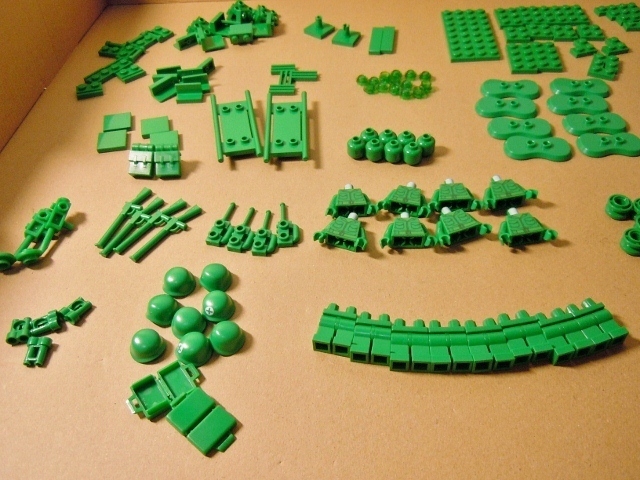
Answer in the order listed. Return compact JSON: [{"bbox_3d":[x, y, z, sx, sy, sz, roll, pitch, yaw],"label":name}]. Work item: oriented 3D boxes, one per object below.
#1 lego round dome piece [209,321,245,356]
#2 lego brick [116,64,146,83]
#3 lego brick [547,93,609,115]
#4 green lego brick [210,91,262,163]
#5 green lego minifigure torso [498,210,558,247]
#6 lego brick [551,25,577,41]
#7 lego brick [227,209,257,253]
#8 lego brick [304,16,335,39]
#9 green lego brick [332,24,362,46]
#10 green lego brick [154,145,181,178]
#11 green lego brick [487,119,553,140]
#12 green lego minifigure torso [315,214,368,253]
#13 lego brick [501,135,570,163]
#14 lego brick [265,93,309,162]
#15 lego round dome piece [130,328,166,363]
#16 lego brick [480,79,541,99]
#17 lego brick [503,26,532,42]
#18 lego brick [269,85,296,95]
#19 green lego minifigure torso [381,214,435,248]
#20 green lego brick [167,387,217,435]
[{"bbox_3d":[-0.039,0.039,0.231,0.015,0.011,0.015,-2,48,2],"label":"lego round dome piece"},{"bbox_3d":[-0.127,-0.112,0.375,0.016,0.005,0.012,-33,54,-24],"label":"lego brick"},{"bbox_3d":[0.153,-0.081,0.329,0.035,0.005,0.017,2,49,5],"label":"lego brick"},{"bbox_3d":[-0.048,-0.064,0.319,0.024,0.010,0.065,-10,48,-6],"label":"green lego brick"},{"bbox_3d":[0.095,-0.006,0.260,0.025,0.008,0.020,-11,49,-7],"label":"green lego minifigure torso"},{"bbox_3d":[0.169,-0.143,0.384,0.016,0.005,0.016,2,49,6],"label":"lego brick"},{"bbox_3d":[-0.036,-0.006,0.274,0.011,0.005,0.029,10,50,12],"label":"lego brick"},{"bbox_3d":[0.000,-0.152,0.395,0.016,0.011,0.016,30,56,27],"label":"lego brick"},{"bbox_3d":[0.019,-0.146,0.391,0.016,0.013,0.016,14,51,16],"label":"green lego brick"},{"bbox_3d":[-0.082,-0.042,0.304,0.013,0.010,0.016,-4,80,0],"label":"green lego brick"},{"bbox_3d":[0.114,-0.064,0.317,0.035,0.005,0.017,3,49,6],"label":"green lego brick"},{"bbox_3d":[0.013,-0.005,0.270,0.025,0.008,0.018,14,51,16],"label":"green lego minifigure torso"},{"bbox_3d":[0.120,-0.051,0.305,0.035,0.005,0.017,3,49,7],"label":"lego brick"},{"bbox_3d":[-0.019,-0.065,0.324,0.024,0.010,0.065,-3,49,1],"label":"lego brick"},{"bbox_3d":[-0.073,0.043,0.233,0.015,0.009,0.015,-2,49,2],"label":"lego round dome piece"},{"bbox_3d":[0.119,-0.094,0.344,0.035,0.005,0.017,4,49,8],"label":"lego brick"},{"bbox_3d":[0.136,-0.141,0.381,0.016,0.005,0.016,0,48,3],"label":"lego brick"},{"bbox_3d":[-0.023,-0.095,0.355,0.016,0.003,0.008,1,49,4],"label":"lego brick"},{"bbox_3d":[0.043,-0.005,0.270,0.026,0.009,0.019,0,49,5],"label":"green lego minifigure torso"},{"bbox_3d":[-0.048,0.066,0.211,0.010,0.004,0.015,32,57,28],"label":"green lego brick"}]

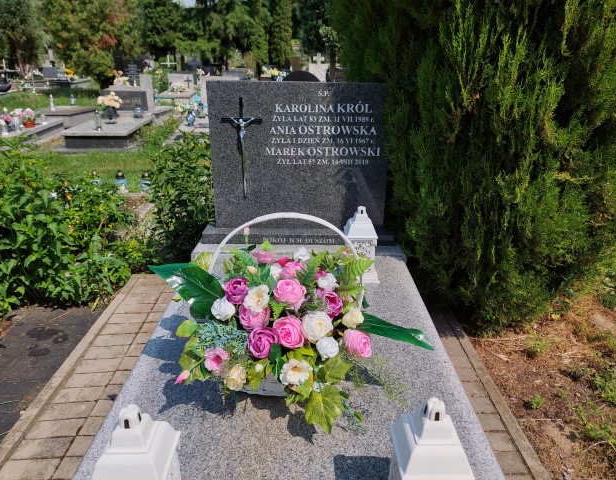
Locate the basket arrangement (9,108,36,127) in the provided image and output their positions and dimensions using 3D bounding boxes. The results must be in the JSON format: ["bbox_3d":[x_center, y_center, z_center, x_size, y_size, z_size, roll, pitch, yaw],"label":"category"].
[{"bbox_3d":[-4.758,-2.048,7.407,0.420,0.310,0.320,-1,24,0],"label":"basket arrangement"}]

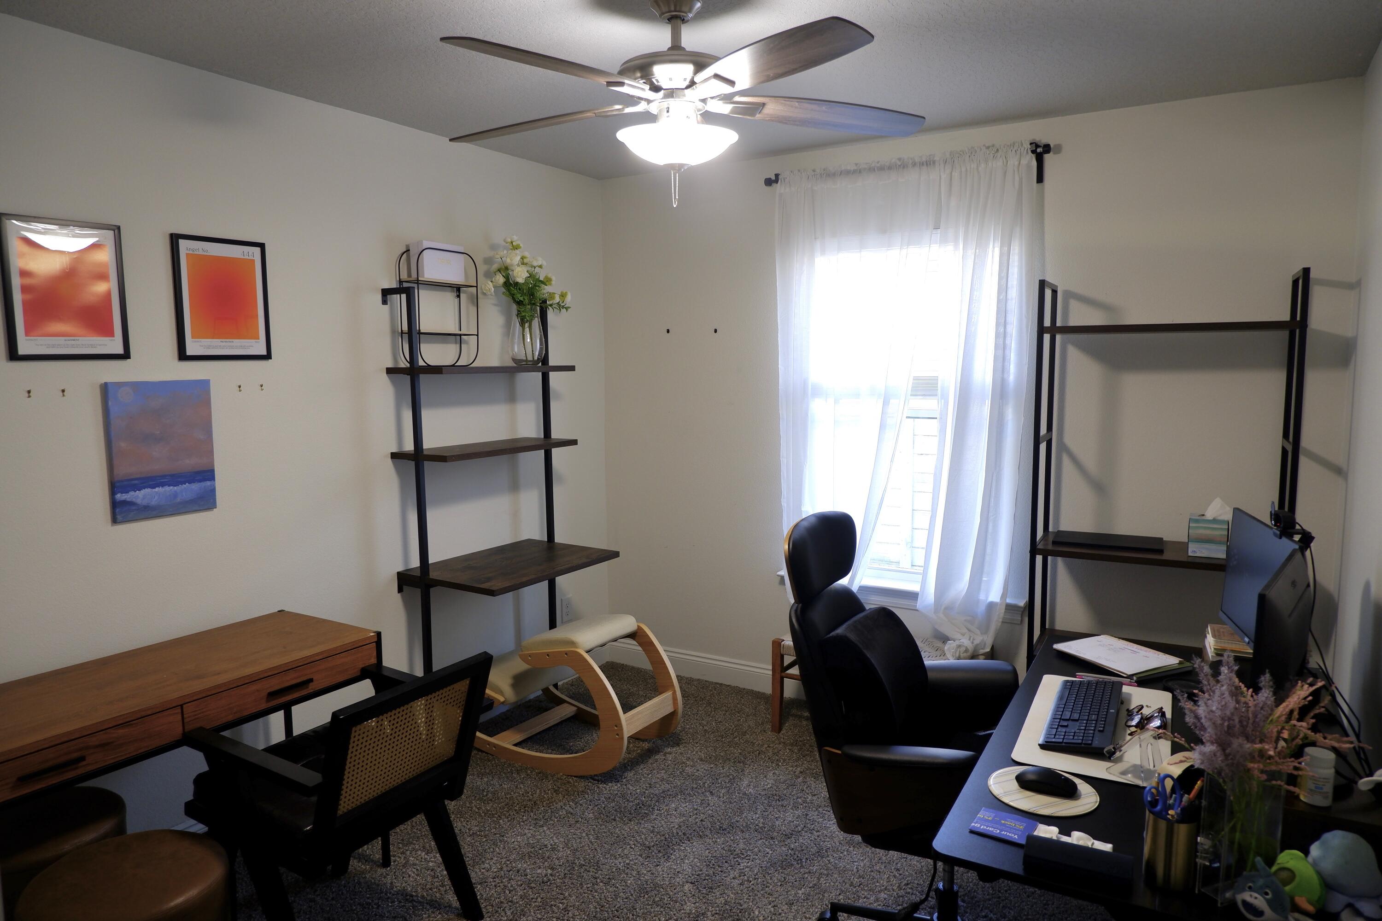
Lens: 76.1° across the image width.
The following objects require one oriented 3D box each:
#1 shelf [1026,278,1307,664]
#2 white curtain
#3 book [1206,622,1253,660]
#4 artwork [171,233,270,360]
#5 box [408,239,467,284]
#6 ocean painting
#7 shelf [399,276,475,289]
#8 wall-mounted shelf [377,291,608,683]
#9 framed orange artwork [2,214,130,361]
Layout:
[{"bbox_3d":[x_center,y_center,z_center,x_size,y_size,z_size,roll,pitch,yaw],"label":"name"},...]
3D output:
[{"bbox_3d":[1.633,0.286,3.118,0.785,1.833,0.389,3,7,30],"label":"shelf"},{"bbox_3d":[0.844,-0.217,3.649,1.074,2.005,0.141,3,7,30],"label":"white curtain"},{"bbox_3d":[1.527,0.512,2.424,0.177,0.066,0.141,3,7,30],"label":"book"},{"bbox_3d":[-1.474,-0.505,2.784,0.020,0.378,0.302,3,8,32],"label":"artwork"},{"bbox_3d":[-0.990,-0.772,3.447,0.079,0.134,0.208,3,8,32],"label":"box"},{"bbox_3d":[-1.582,-0.034,2.651,0.022,0.408,0.300,3,8,32],"label":"ocean painting"},{"bbox_3d":[-0.982,-0.696,3.459,0.107,0.017,0.304,3,8,32],"label":"shelf"},{"bbox_3d":[-0.722,0.253,3.584,0.535,1.850,0.767,3,8,32],"label":"wall-mounted shelf"},{"bbox_3d":[-1.706,-0.464,2.412,0.020,0.380,0.297,3,8,32],"label":"framed orange artwork"}]

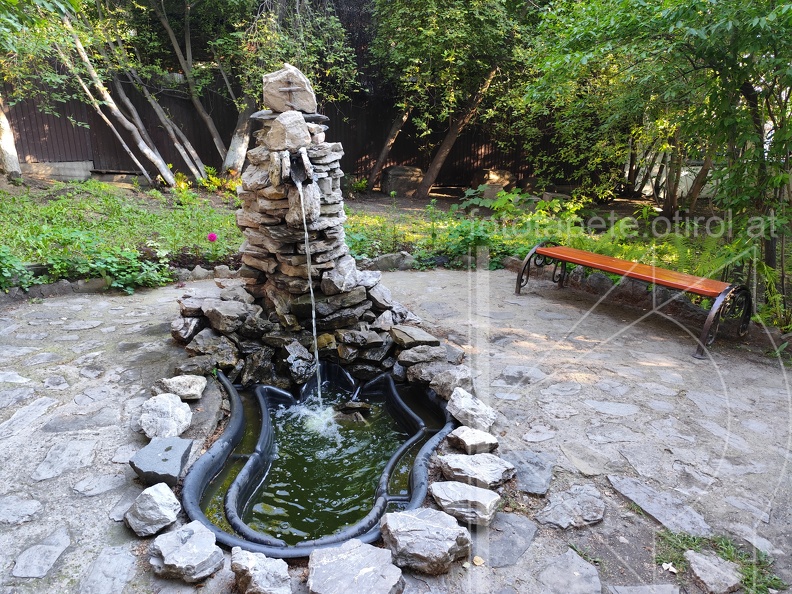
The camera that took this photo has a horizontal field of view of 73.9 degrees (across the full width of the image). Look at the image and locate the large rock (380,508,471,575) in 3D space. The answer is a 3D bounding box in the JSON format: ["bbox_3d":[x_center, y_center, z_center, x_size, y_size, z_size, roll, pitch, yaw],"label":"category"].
[{"bbox_3d":[0.113,0.931,2.008,0.320,0.150,0.225,7,18,19],"label":"large rock"}]

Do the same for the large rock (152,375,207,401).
[{"bbox_3d":[-1.331,0.556,3.244,0.302,0.121,0.174,-4,15,-10],"label":"large rock"}]

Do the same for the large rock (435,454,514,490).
[{"bbox_3d":[0.380,0.817,2.491,0.325,0.100,0.185,5,18,15],"label":"large rock"}]

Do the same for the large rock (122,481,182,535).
[{"bbox_3d":[-0.959,0.836,2.080,0.202,0.144,0.185,-7,15,-19],"label":"large rock"}]

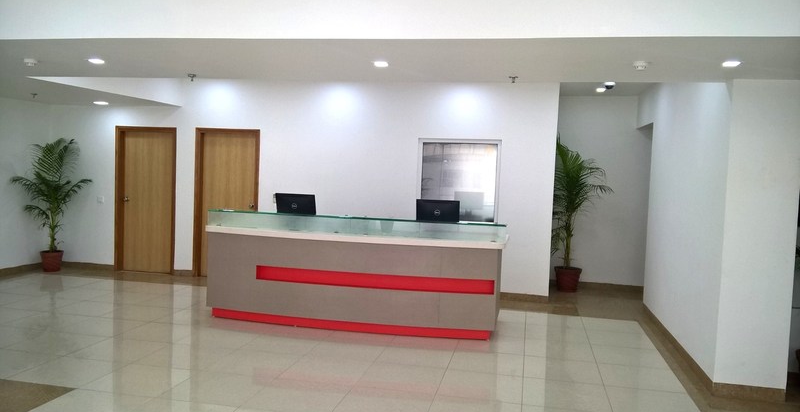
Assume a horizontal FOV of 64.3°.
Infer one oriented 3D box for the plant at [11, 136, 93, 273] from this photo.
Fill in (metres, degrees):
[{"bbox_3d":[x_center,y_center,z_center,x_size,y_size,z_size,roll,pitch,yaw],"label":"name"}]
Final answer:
[{"bbox_3d":[-4.792,0.002,8.759,0.830,1.840,0.800,3,3,12],"label":"plant"}]

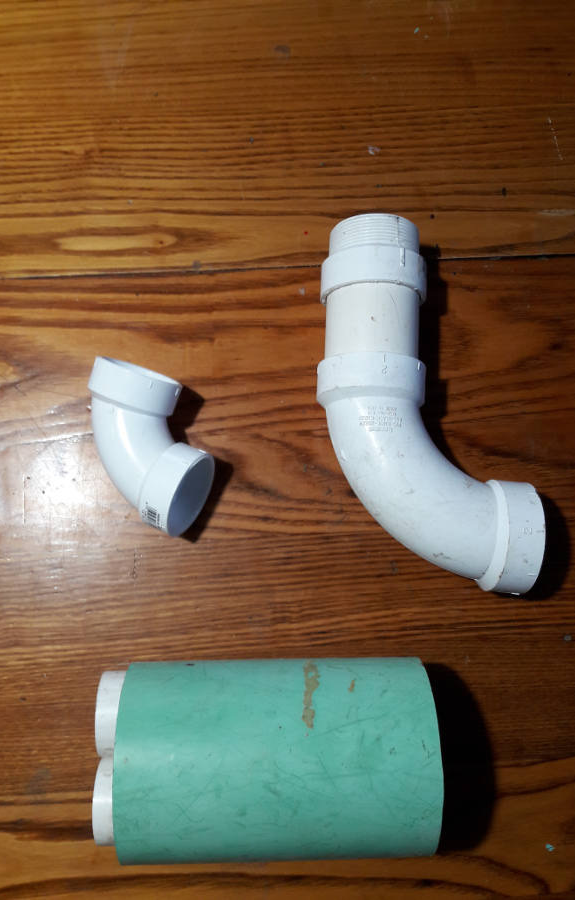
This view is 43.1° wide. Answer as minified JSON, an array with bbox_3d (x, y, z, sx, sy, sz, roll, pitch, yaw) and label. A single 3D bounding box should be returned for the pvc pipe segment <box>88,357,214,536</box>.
[{"bbox_3d":[-0.095,-0.003,0.469,0.090,0.057,0.090,22,97,15],"label":"pvc pipe segment"}]

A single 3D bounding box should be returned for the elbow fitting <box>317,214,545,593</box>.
[{"bbox_3d":[0.088,-0.028,0.474,0.138,0.070,0.234,3,82,-1],"label":"elbow fitting"}]

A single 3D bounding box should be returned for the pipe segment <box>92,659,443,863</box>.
[{"bbox_3d":[-0.015,0.178,0.423,0.187,0.107,0.107,-1,82,-2],"label":"pipe segment"}]

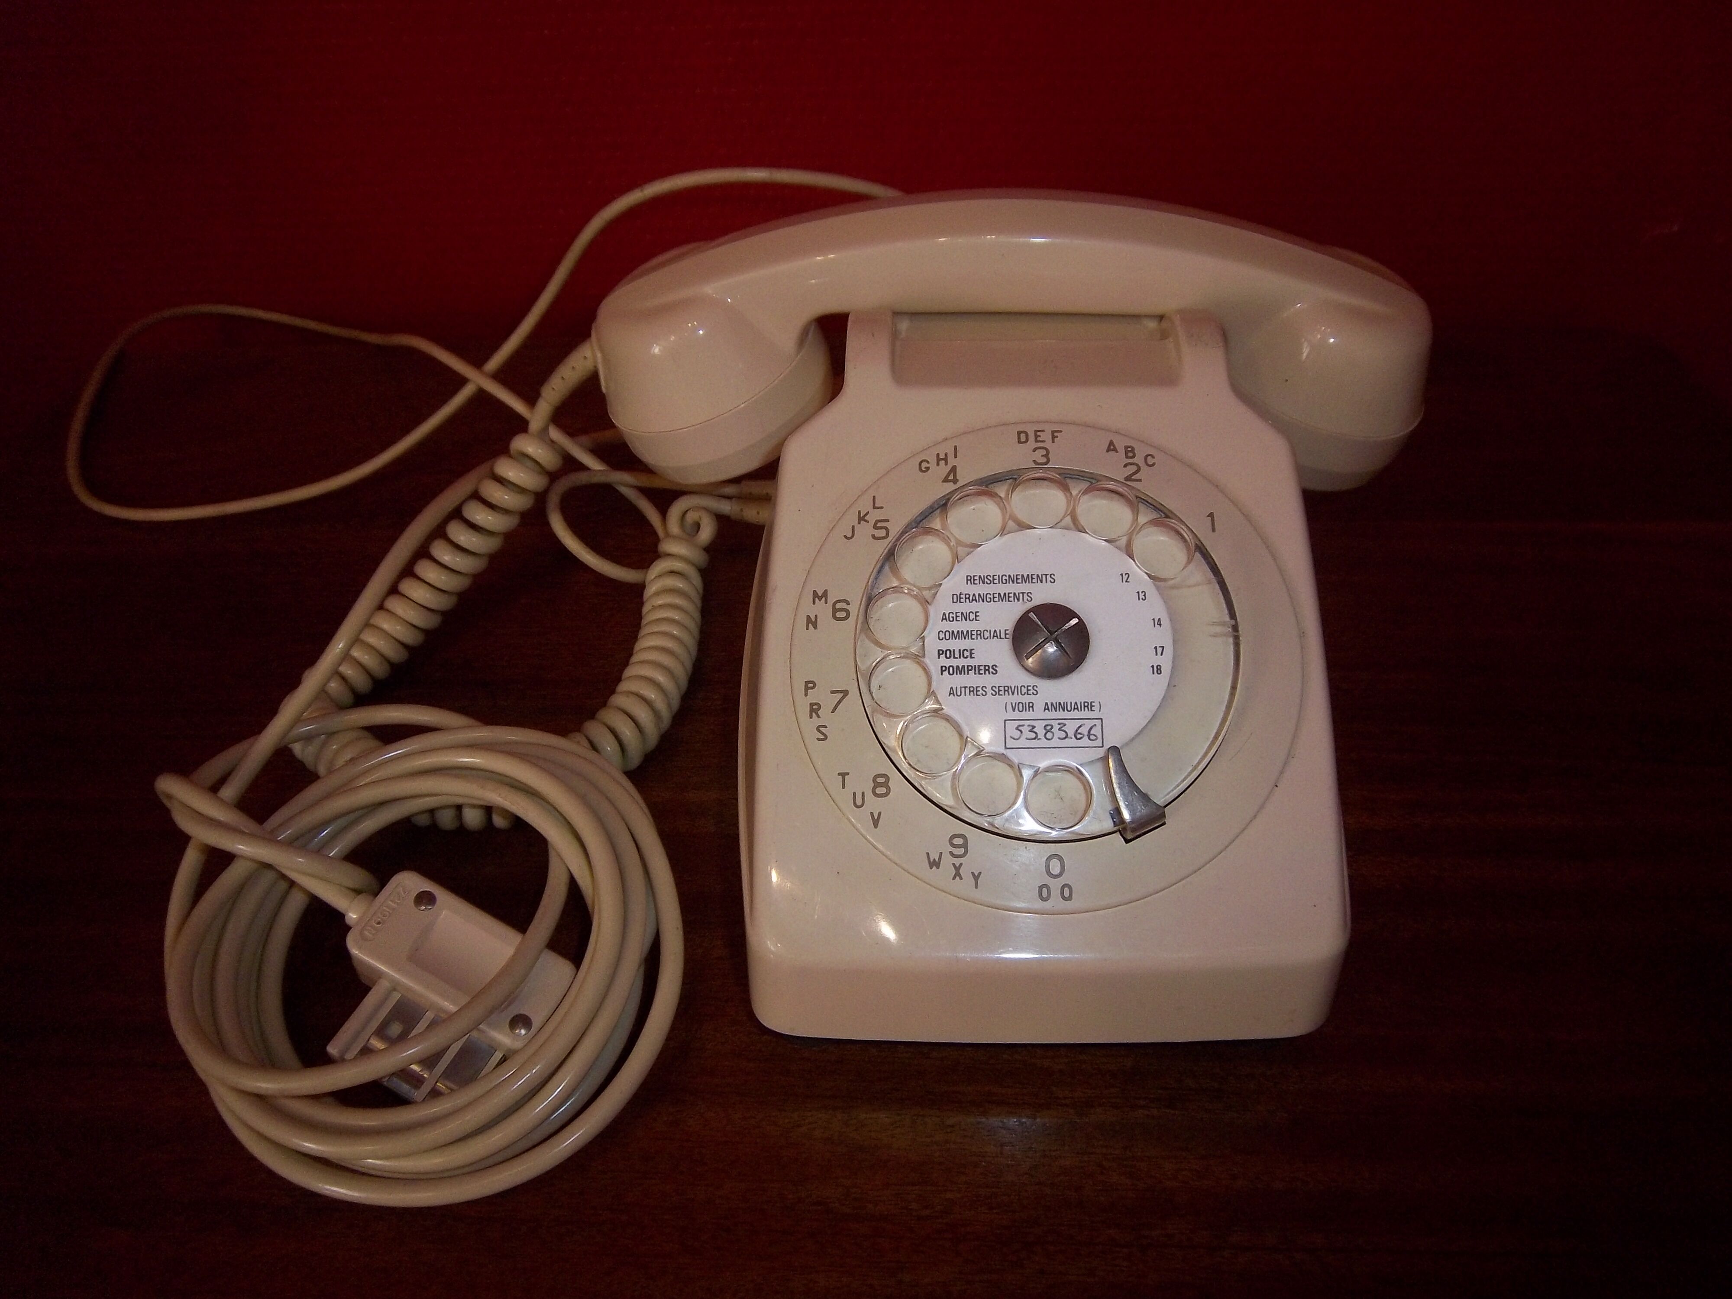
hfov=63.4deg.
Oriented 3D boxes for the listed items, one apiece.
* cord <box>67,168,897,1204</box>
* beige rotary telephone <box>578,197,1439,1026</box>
[{"bbox_3d":[-0.130,-0.033,0.385,0.285,0.102,0.335,-1,45,3],"label":"cord"},{"bbox_3d":[0.037,-0.029,0.351,0.219,0.131,0.212,-1,45,3],"label":"beige rotary telephone"}]

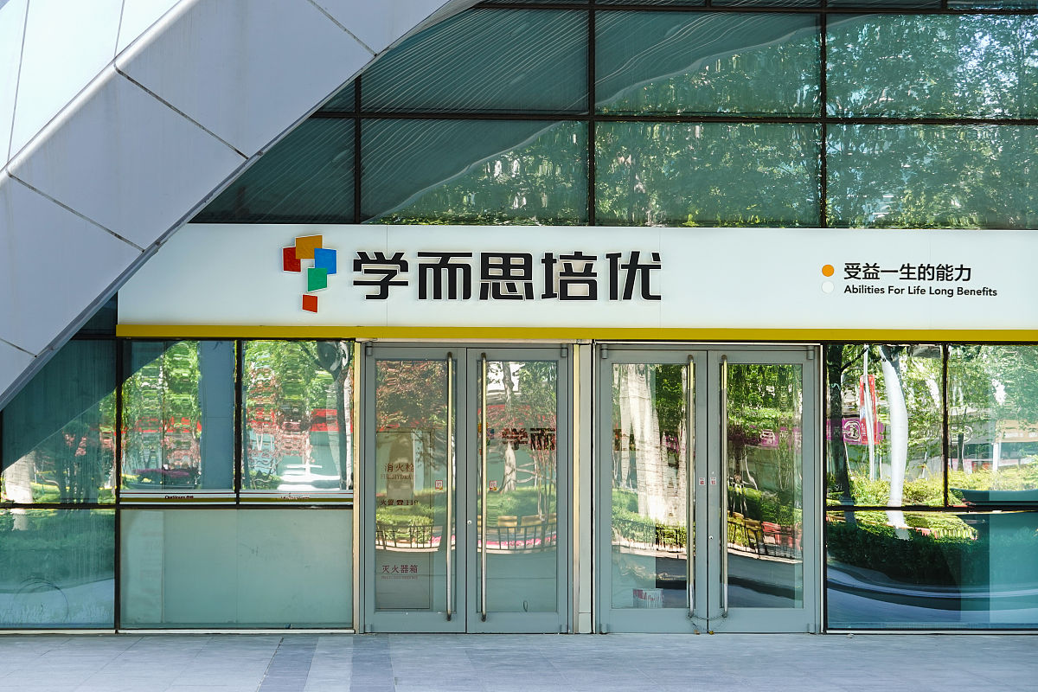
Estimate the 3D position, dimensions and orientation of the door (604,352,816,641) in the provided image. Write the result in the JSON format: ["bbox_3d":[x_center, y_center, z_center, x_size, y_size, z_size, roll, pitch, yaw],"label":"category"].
[{"bbox_3d":[1.636,1.249,19.509,1.936,2.482,0.120,0,-2,-4],"label":"door"}]

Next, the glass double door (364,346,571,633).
[{"bbox_3d":[-0.443,1.229,19.378,1.812,2.487,0.140,0,-2,-4],"label":"glass double door"}]

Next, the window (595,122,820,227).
[{"bbox_3d":[1.645,-1.493,19.612,1.974,0.919,0.080,0,-2,-4],"label":"window"}]

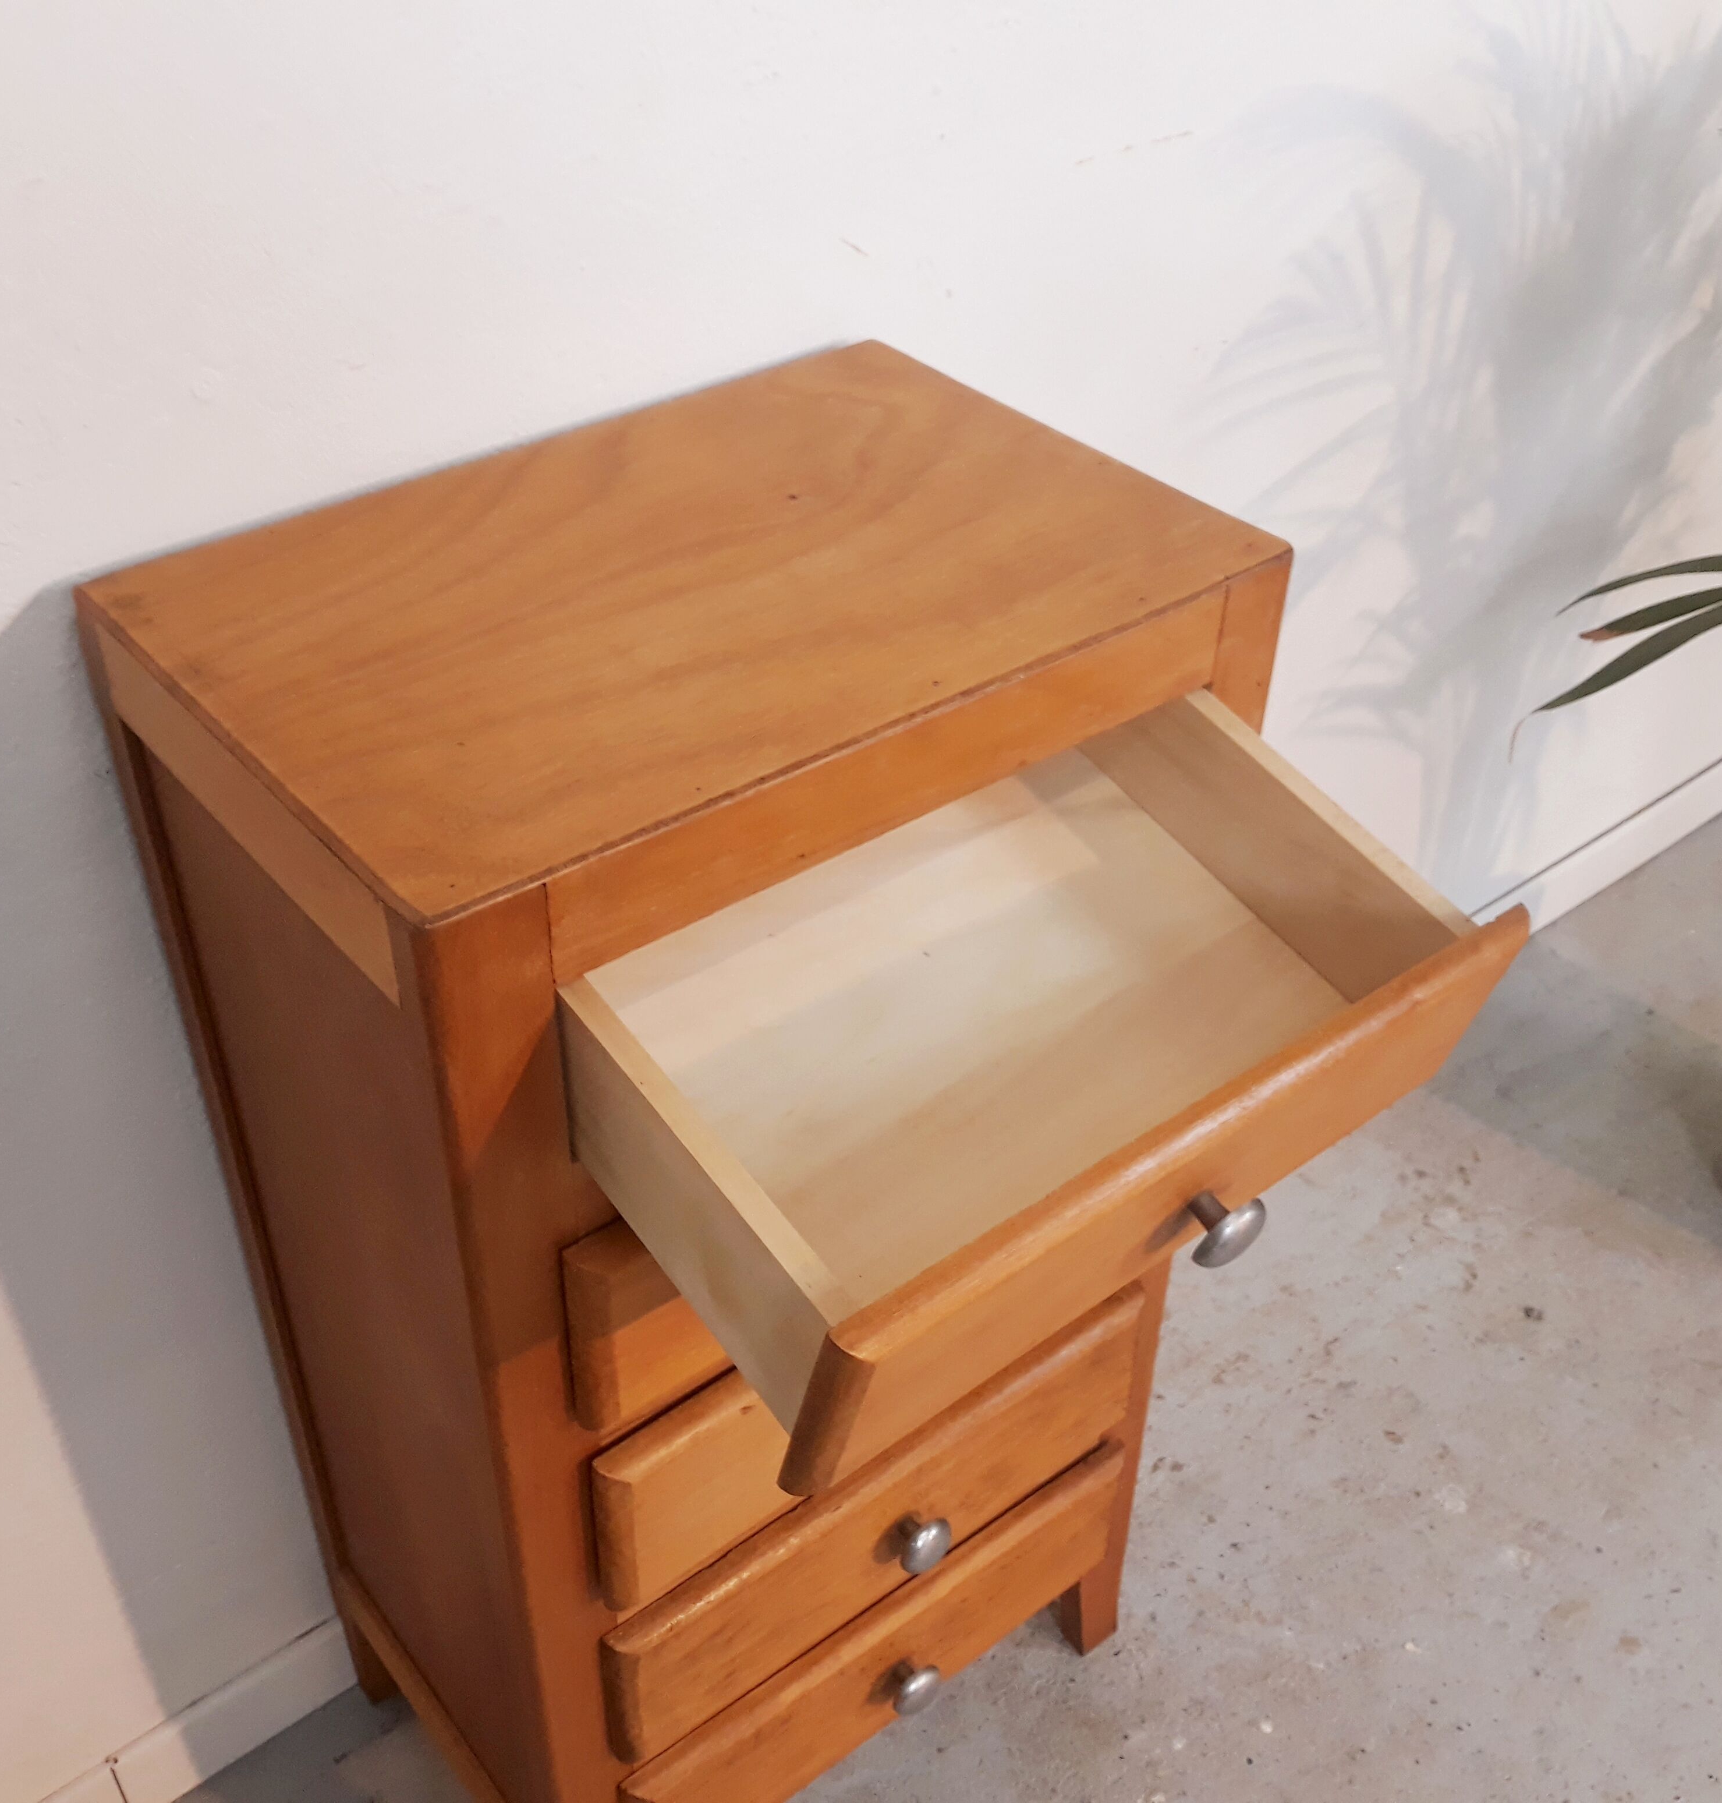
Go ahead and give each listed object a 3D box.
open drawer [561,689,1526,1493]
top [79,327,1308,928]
[{"bbox_3d":[0.058,0.042,0.848,0.391,0.125,0.307,-25,58,-31],"label":"open drawer"},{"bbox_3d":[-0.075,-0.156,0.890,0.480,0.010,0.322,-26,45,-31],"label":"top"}]

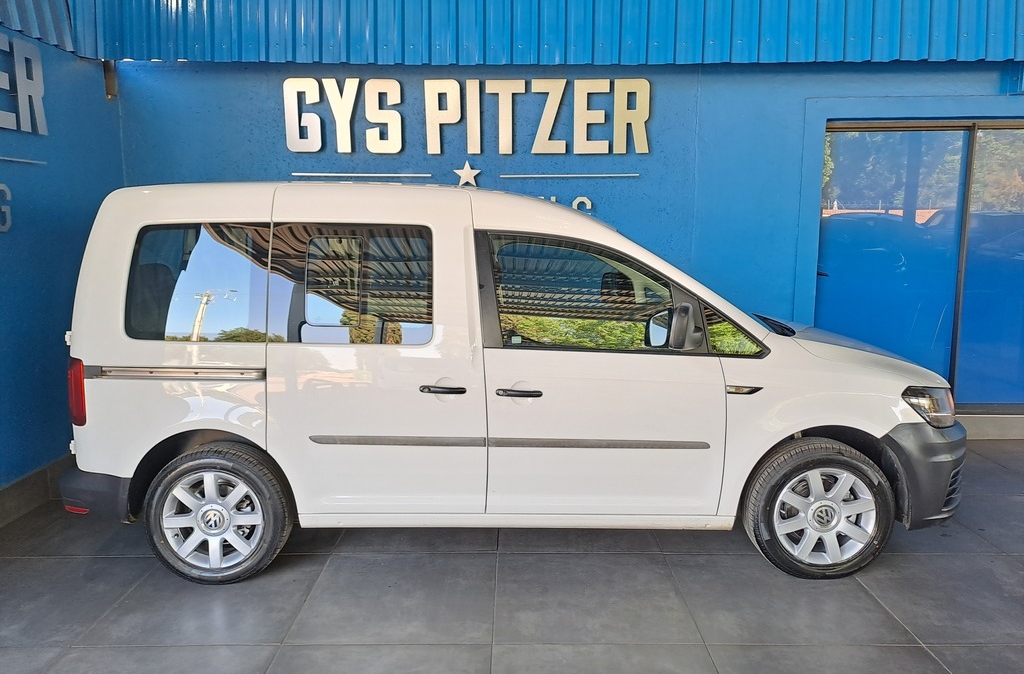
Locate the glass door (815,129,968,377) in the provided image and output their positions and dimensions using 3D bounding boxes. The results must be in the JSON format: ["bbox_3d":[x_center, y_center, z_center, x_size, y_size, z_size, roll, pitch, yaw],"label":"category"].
[{"bbox_3d":[2.723,-0.455,5.381,1.055,2.030,0.050,0,8,1],"label":"glass door"}]

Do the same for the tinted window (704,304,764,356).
[{"bbox_3d":[0.959,-0.029,3.200,0.255,0.215,0.030,-1,-8,-6],"label":"tinted window"}]

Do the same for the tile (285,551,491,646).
[{"bbox_3d":[-0.470,1.122,3.220,0.800,0.010,0.795,0,8,1],"label":"tile"}]

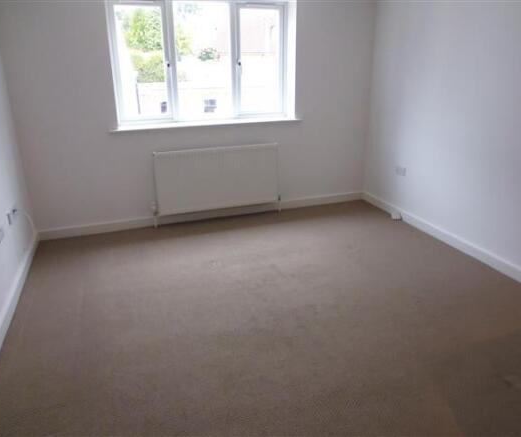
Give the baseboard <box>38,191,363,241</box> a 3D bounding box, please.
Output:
[{"bbox_3d":[-0.405,-0.043,4.182,3.387,0.089,0.018,-8,22,-18],"label":"baseboard"}]

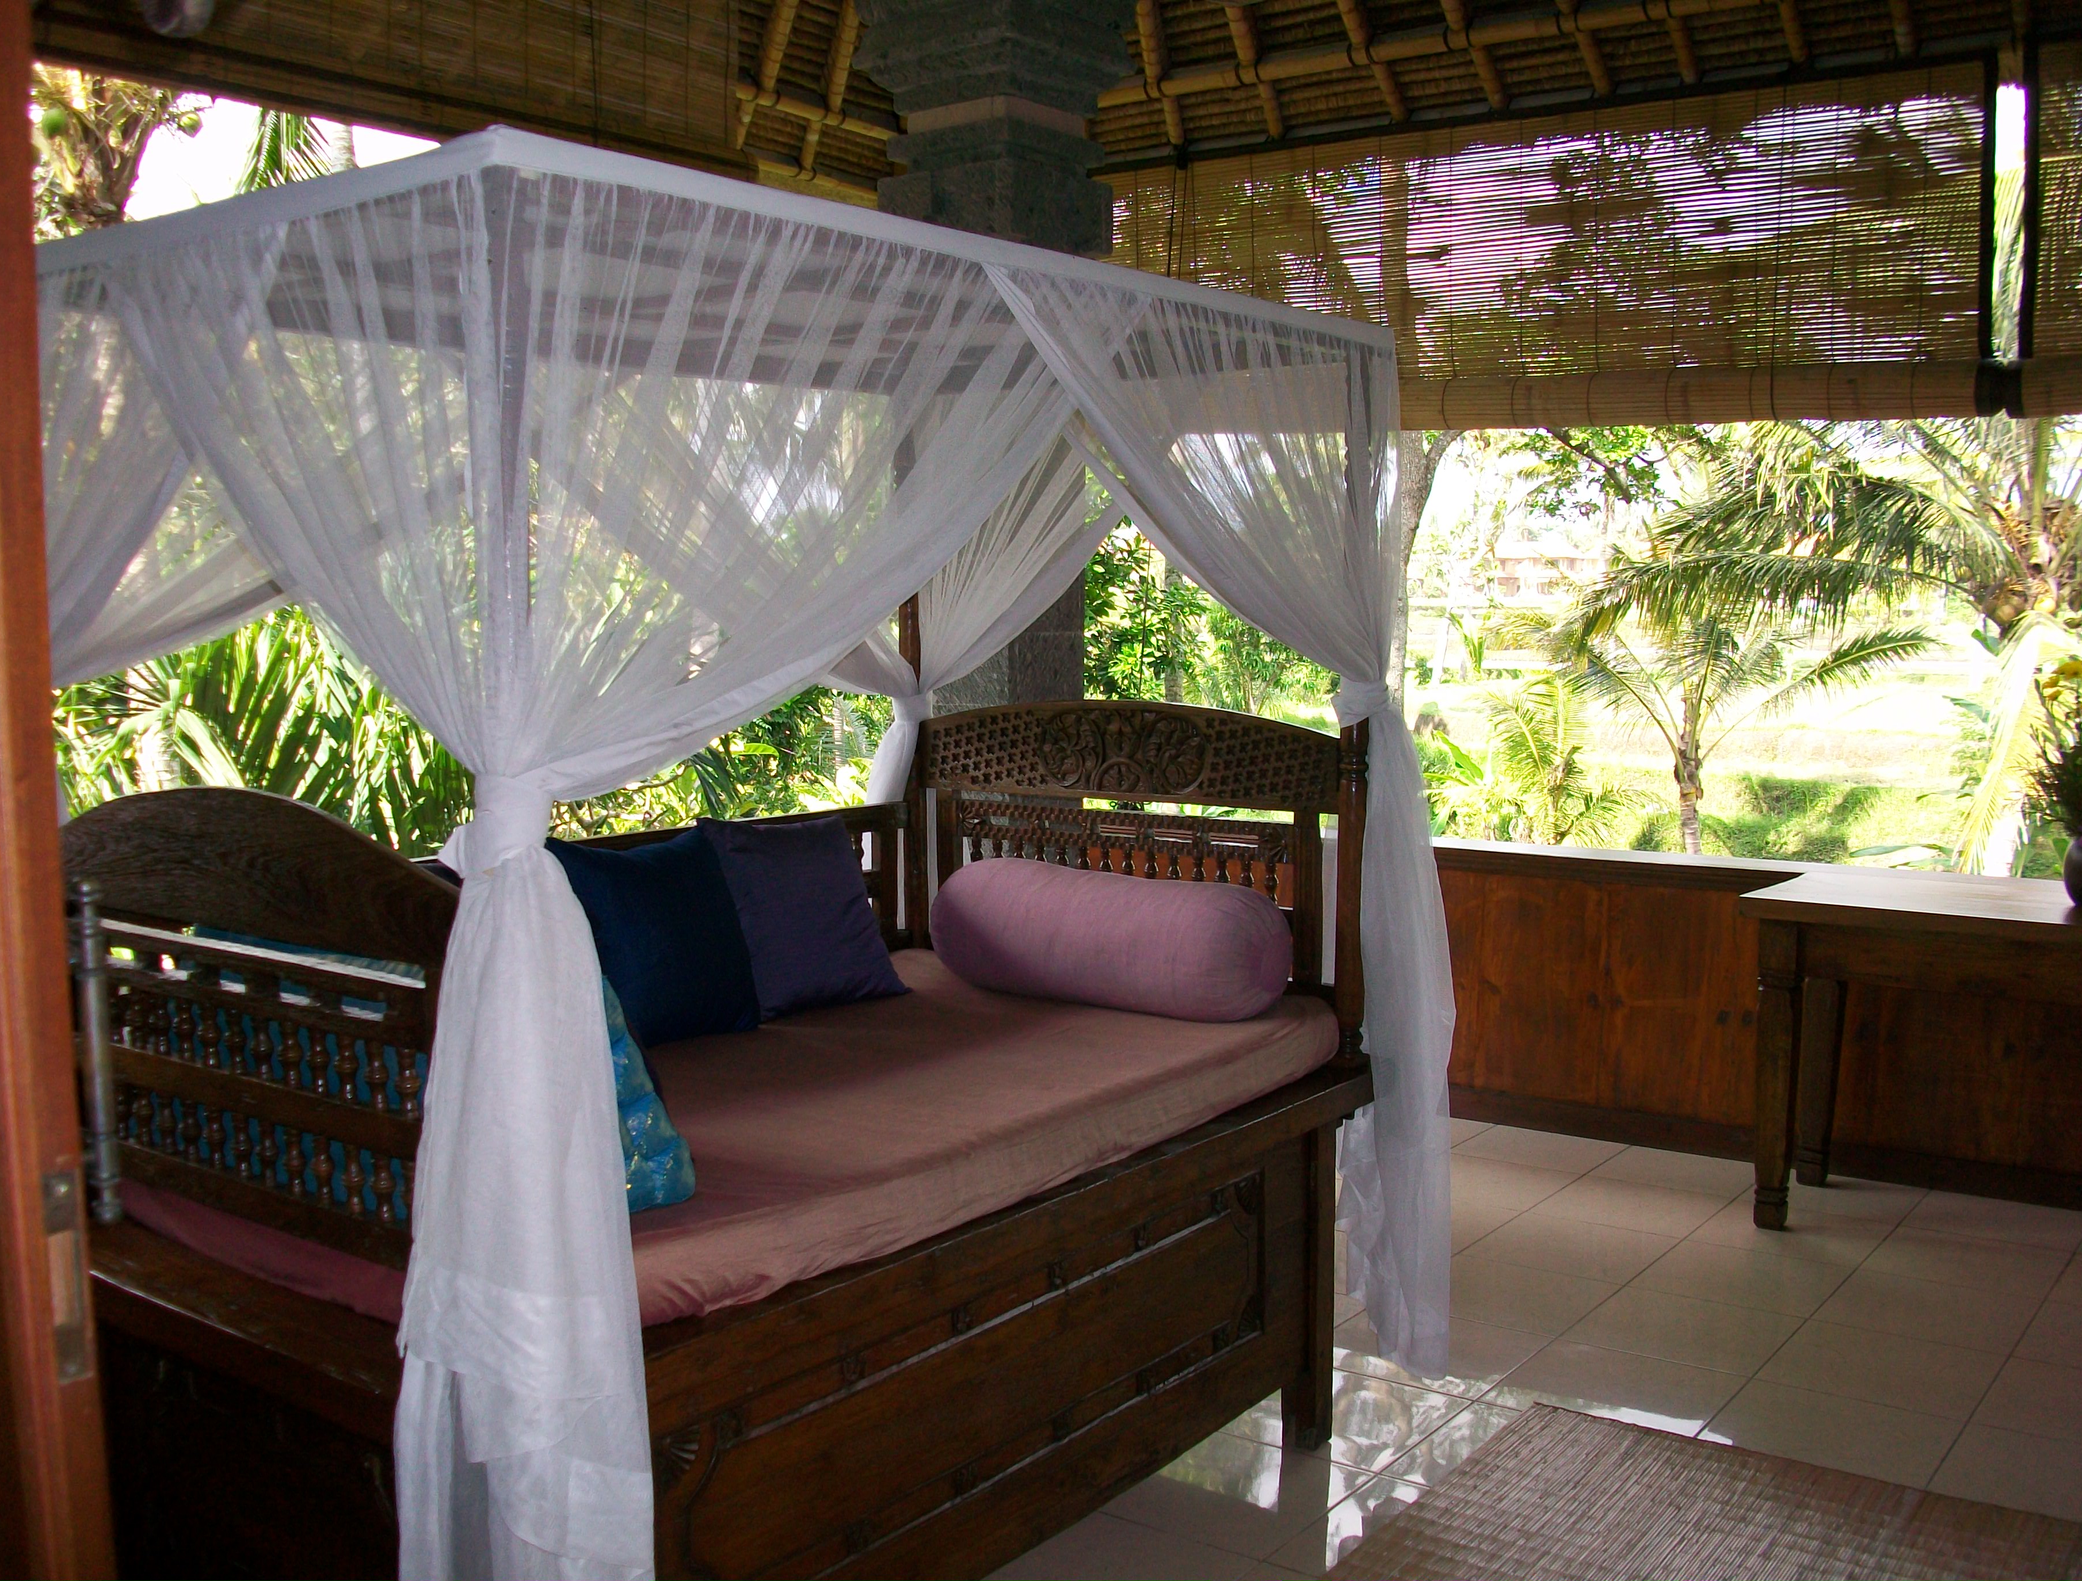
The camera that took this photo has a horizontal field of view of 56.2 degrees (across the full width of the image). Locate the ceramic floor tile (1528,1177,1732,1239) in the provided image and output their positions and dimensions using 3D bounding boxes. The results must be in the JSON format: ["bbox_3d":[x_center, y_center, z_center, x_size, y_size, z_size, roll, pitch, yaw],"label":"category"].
[{"bbox_3d":[1.525,1.074,5.021,0.400,0.010,0.400,2,6,37],"label":"ceramic floor tile"}]

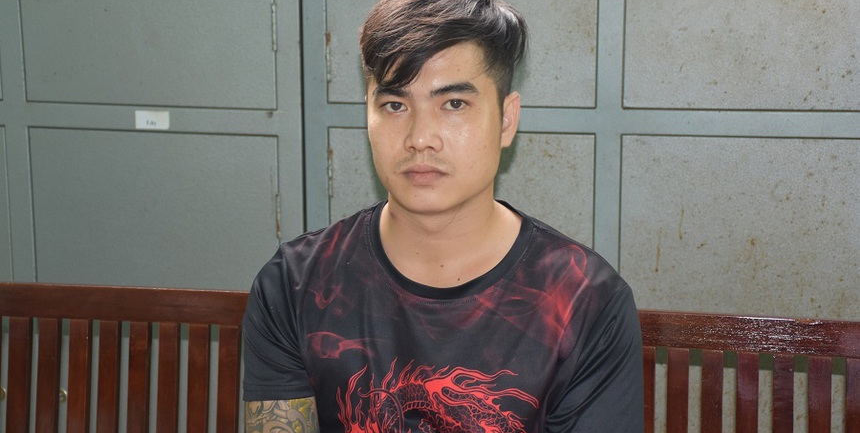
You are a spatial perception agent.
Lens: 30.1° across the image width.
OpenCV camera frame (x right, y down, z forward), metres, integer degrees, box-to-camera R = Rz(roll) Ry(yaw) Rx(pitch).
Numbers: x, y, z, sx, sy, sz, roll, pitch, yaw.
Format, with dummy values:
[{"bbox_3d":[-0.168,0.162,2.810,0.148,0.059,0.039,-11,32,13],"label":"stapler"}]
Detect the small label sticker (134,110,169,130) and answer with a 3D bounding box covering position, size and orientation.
[{"bbox_3d":[-0.409,-0.142,2.360,0.053,0.027,0.002,2,11,11],"label":"small label sticker"}]

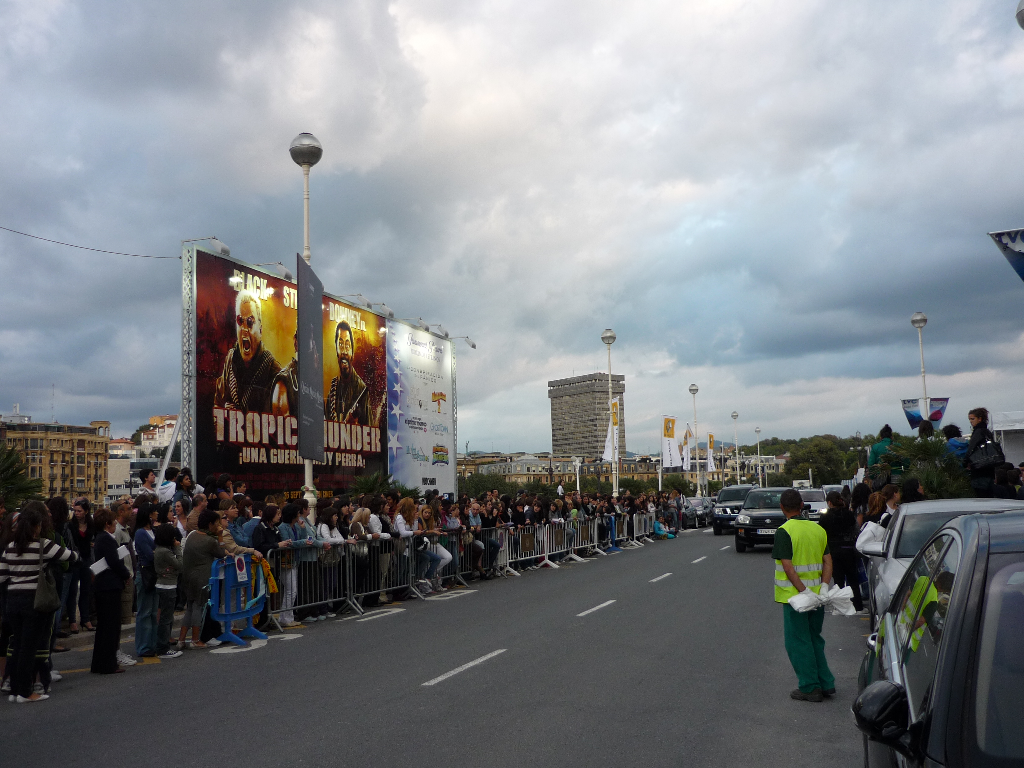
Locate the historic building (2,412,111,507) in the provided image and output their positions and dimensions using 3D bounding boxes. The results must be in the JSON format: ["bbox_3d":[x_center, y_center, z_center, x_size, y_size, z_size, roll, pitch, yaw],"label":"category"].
[{"bbox_3d":[-115.250,21.867,242.659,16.000,26.500,27.000,-7,-9,37],"label":"historic building"}]

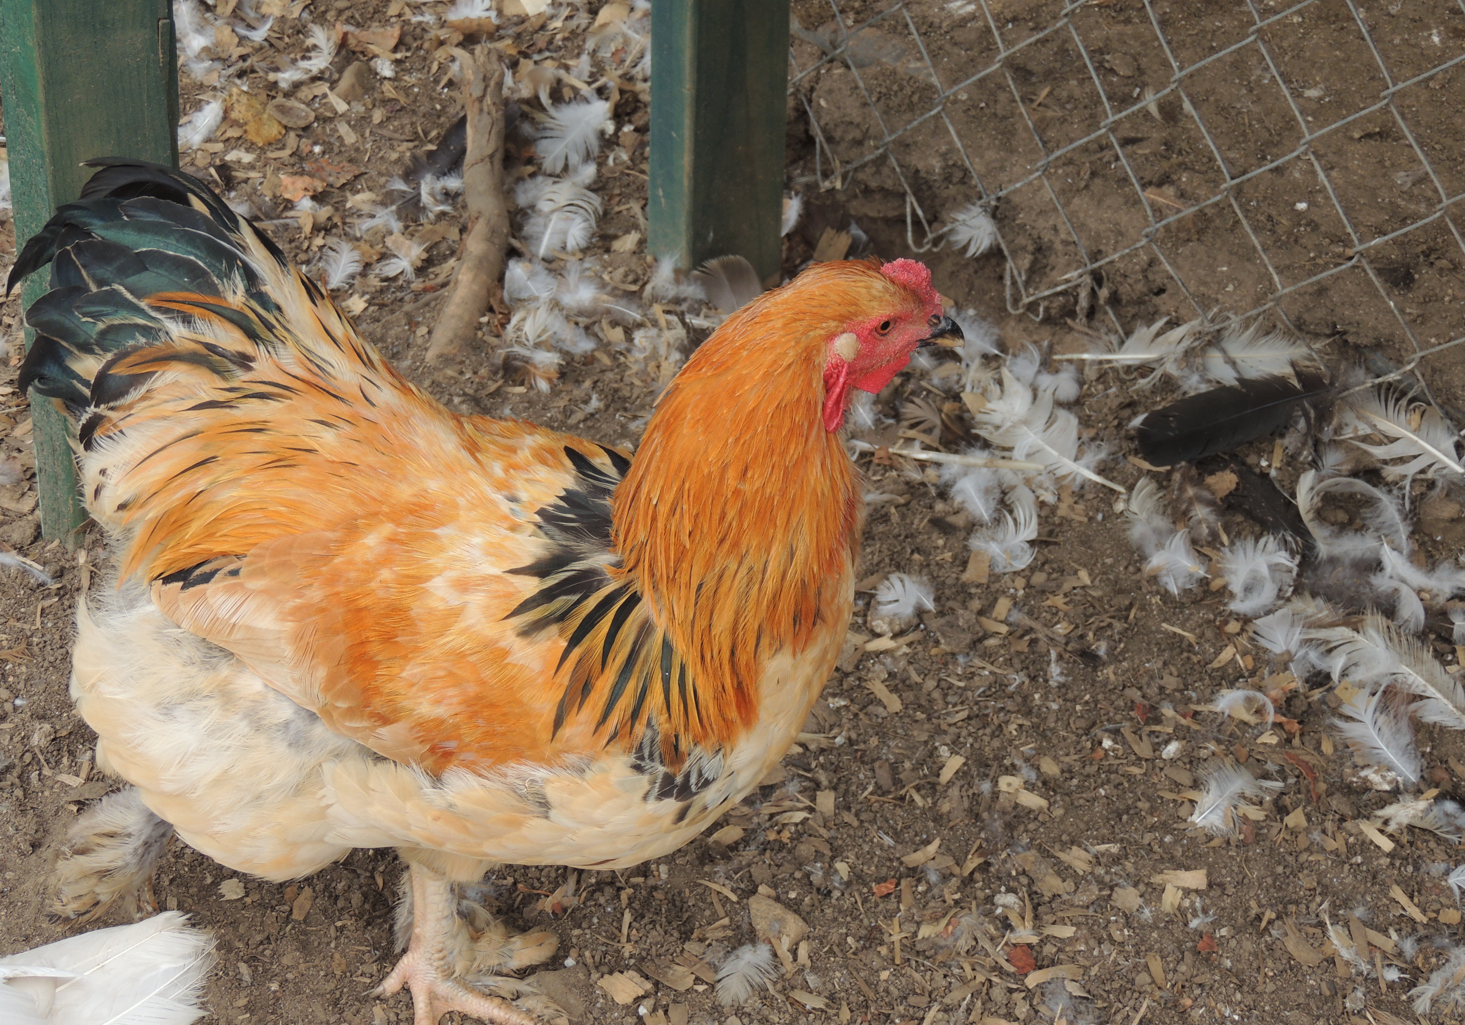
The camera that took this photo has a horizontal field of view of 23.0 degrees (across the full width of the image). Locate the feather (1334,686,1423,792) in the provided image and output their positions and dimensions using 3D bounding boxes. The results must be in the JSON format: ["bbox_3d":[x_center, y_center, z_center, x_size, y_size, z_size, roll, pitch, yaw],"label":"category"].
[{"bbox_3d":[0.388,0.133,2.154,0.050,0.014,0.087,-9,36,-15],"label":"feather"}]

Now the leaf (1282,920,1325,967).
[{"bbox_3d":[0.313,0.240,2.002,0.015,0.005,0.043,-16,38,-24],"label":"leaf"}]

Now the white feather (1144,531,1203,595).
[{"bbox_3d":[0.287,0.032,2.294,0.052,0.015,0.045,-28,44,-36],"label":"white feather"}]

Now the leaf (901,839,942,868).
[{"bbox_3d":[0.110,0.195,2.056,0.032,0.005,0.011,-24,42,-33],"label":"leaf"}]

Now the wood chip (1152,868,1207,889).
[{"bbox_3d":[0.254,0.208,2.045,0.031,0.005,0.017,2,34,-1],"label":"wood chip"}]

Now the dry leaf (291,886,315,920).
[{"bbox_3d":[-0.239,0.218,2.006,0.010,0.004,0.028,2,34,-1],"label":"dry leaf"}]

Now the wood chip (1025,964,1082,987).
[{"bbox_3d":[0.176,0.254,1.974,0.034,0.005,0.012,-10,36,-17],"label":"wood chip"}]

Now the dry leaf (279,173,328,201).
[{"bbox_3d":[-0.325,-0.240,2.667,0.039,0.009,0.033,11,35,13],"label":"dry leaf"}]

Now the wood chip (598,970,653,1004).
[{"bbox_3d":[-0.057,0.258,1.955,0.023,0.006,0.024,-19,40,-28],"label":"wood chip"}]

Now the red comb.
[{"bbox_3d":[0.080,-0.105,1.642,0.028,0.021,0.014,6,35,6],"label":"red comb"}]

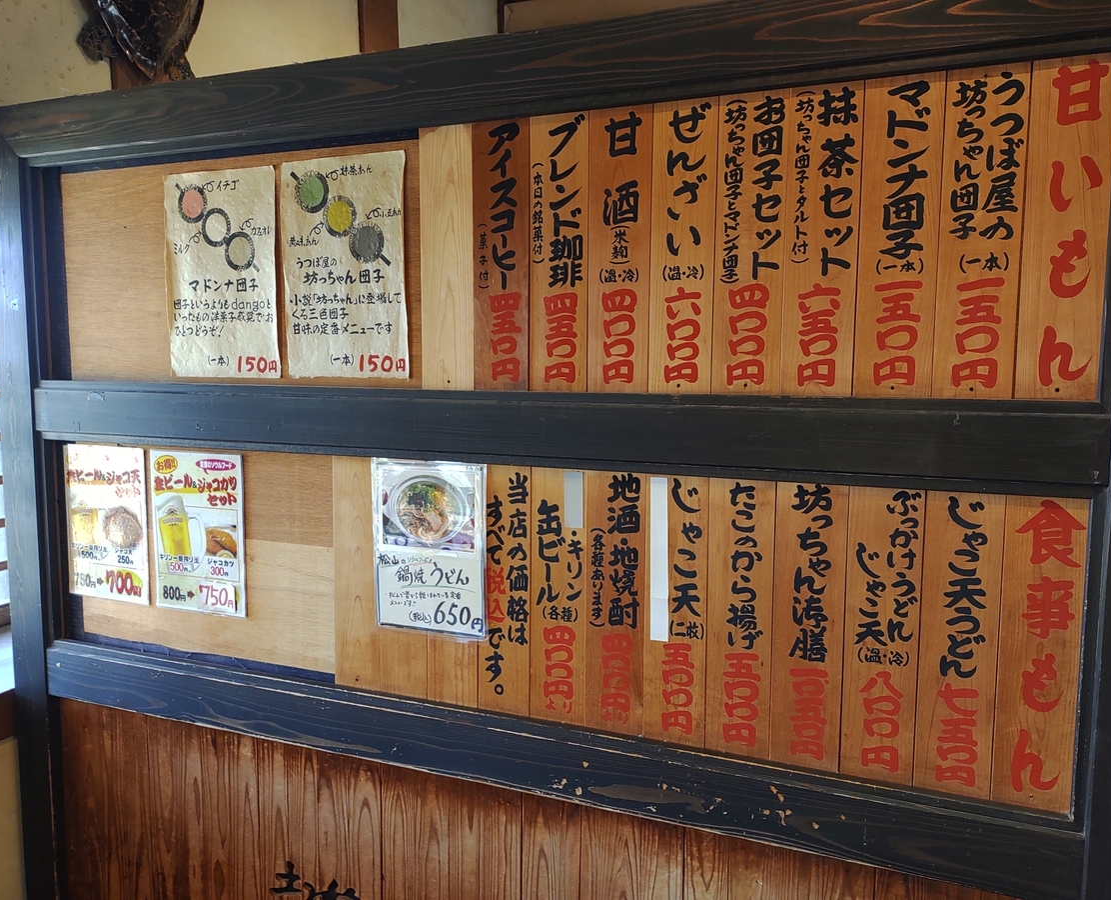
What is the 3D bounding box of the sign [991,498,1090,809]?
[{"bbox_3d":[0.612,0.256,1.182,0.093,0.398,0.015,3,6,24],"label":"sign"}]

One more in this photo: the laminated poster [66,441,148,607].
[{"bbox_3d":[-0.869,0.142,1.803,0.214,0.300,0.006,3,6,24],"label":"laminated poster"}]

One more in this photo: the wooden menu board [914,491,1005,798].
[{"bbox_3d":[0.516,0.247,1.197,0.092,0.401,0.013,3,6,24],"label":"wooden menu board"}]

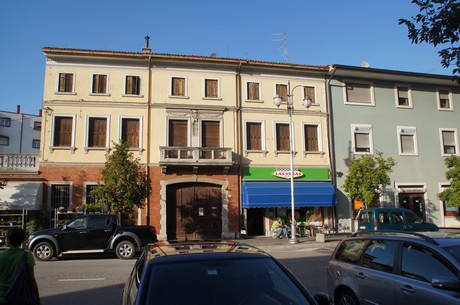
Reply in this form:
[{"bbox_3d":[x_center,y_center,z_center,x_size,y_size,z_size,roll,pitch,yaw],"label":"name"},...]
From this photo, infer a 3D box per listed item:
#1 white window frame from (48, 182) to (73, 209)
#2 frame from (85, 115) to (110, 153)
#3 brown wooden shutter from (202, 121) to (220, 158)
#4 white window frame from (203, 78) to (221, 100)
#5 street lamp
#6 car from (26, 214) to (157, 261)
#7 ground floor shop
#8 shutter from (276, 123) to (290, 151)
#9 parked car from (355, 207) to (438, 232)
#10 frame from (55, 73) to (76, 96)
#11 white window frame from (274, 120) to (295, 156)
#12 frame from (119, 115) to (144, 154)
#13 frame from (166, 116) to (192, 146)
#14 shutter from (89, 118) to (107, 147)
[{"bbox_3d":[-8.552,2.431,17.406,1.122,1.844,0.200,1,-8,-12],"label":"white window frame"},{"bbox_3d":[-7.090,-1.057,18.531,1.258,2.027,0.240,1,-9,-11],"label":"frame"},{"bbox_3d":[-1.106,-0.738,19.947,1.036,2.220,0.090,1,-9,-10],"label":"brown wooden shutter"},{"bbox_3d":[-1.072,-3.723,20.241,1.093,1.357,0.160,1,-9,-10],"label":"white window frame"},{"bbox_3d":[3.389,0.370,17.735,2.153,8.455,0.600,1,-9,-11],"label":"street lamp"},{"bbox_3d":[-5.560,3.476,14.570,5.000,1.770,1.800,1,-9,-11],"label":"car"},{"bbox_3d":[3.271,2.847,19.556,5.340,4.045,1.500,1,-9,-11],"label":"ground floor shop"},{"bbox_3d":[3.176,-0.909,20.579,0.906,1.675,0.080,1,-8,-12],"label":"shutter"},{"bbox_3d":[9.384,4.038,19.236,4.000,1.820,1.670,1,-8,-12],"label":"parked car"},{"bbox_3d":[-8.956,-3.786,18.837,1.010,1.262,0.160,1,-9,-10],"label":"frame"},{"bbox_3d":[3.241,-0.850,20.461,1.243,2.063,0.220,1,-8,-12],"label":"white window frame"},{"bbox_3d":[-5.418,-1.048,18.864,1.267,2.008,0.240,1,-9,-11],"label":"frame"},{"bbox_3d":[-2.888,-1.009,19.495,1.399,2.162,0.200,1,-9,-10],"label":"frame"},{"bbox_3d":[-7.019,-1.054,18.340,0.935,1.601,0.080,1,-8,-12],"label":"shutter"}]

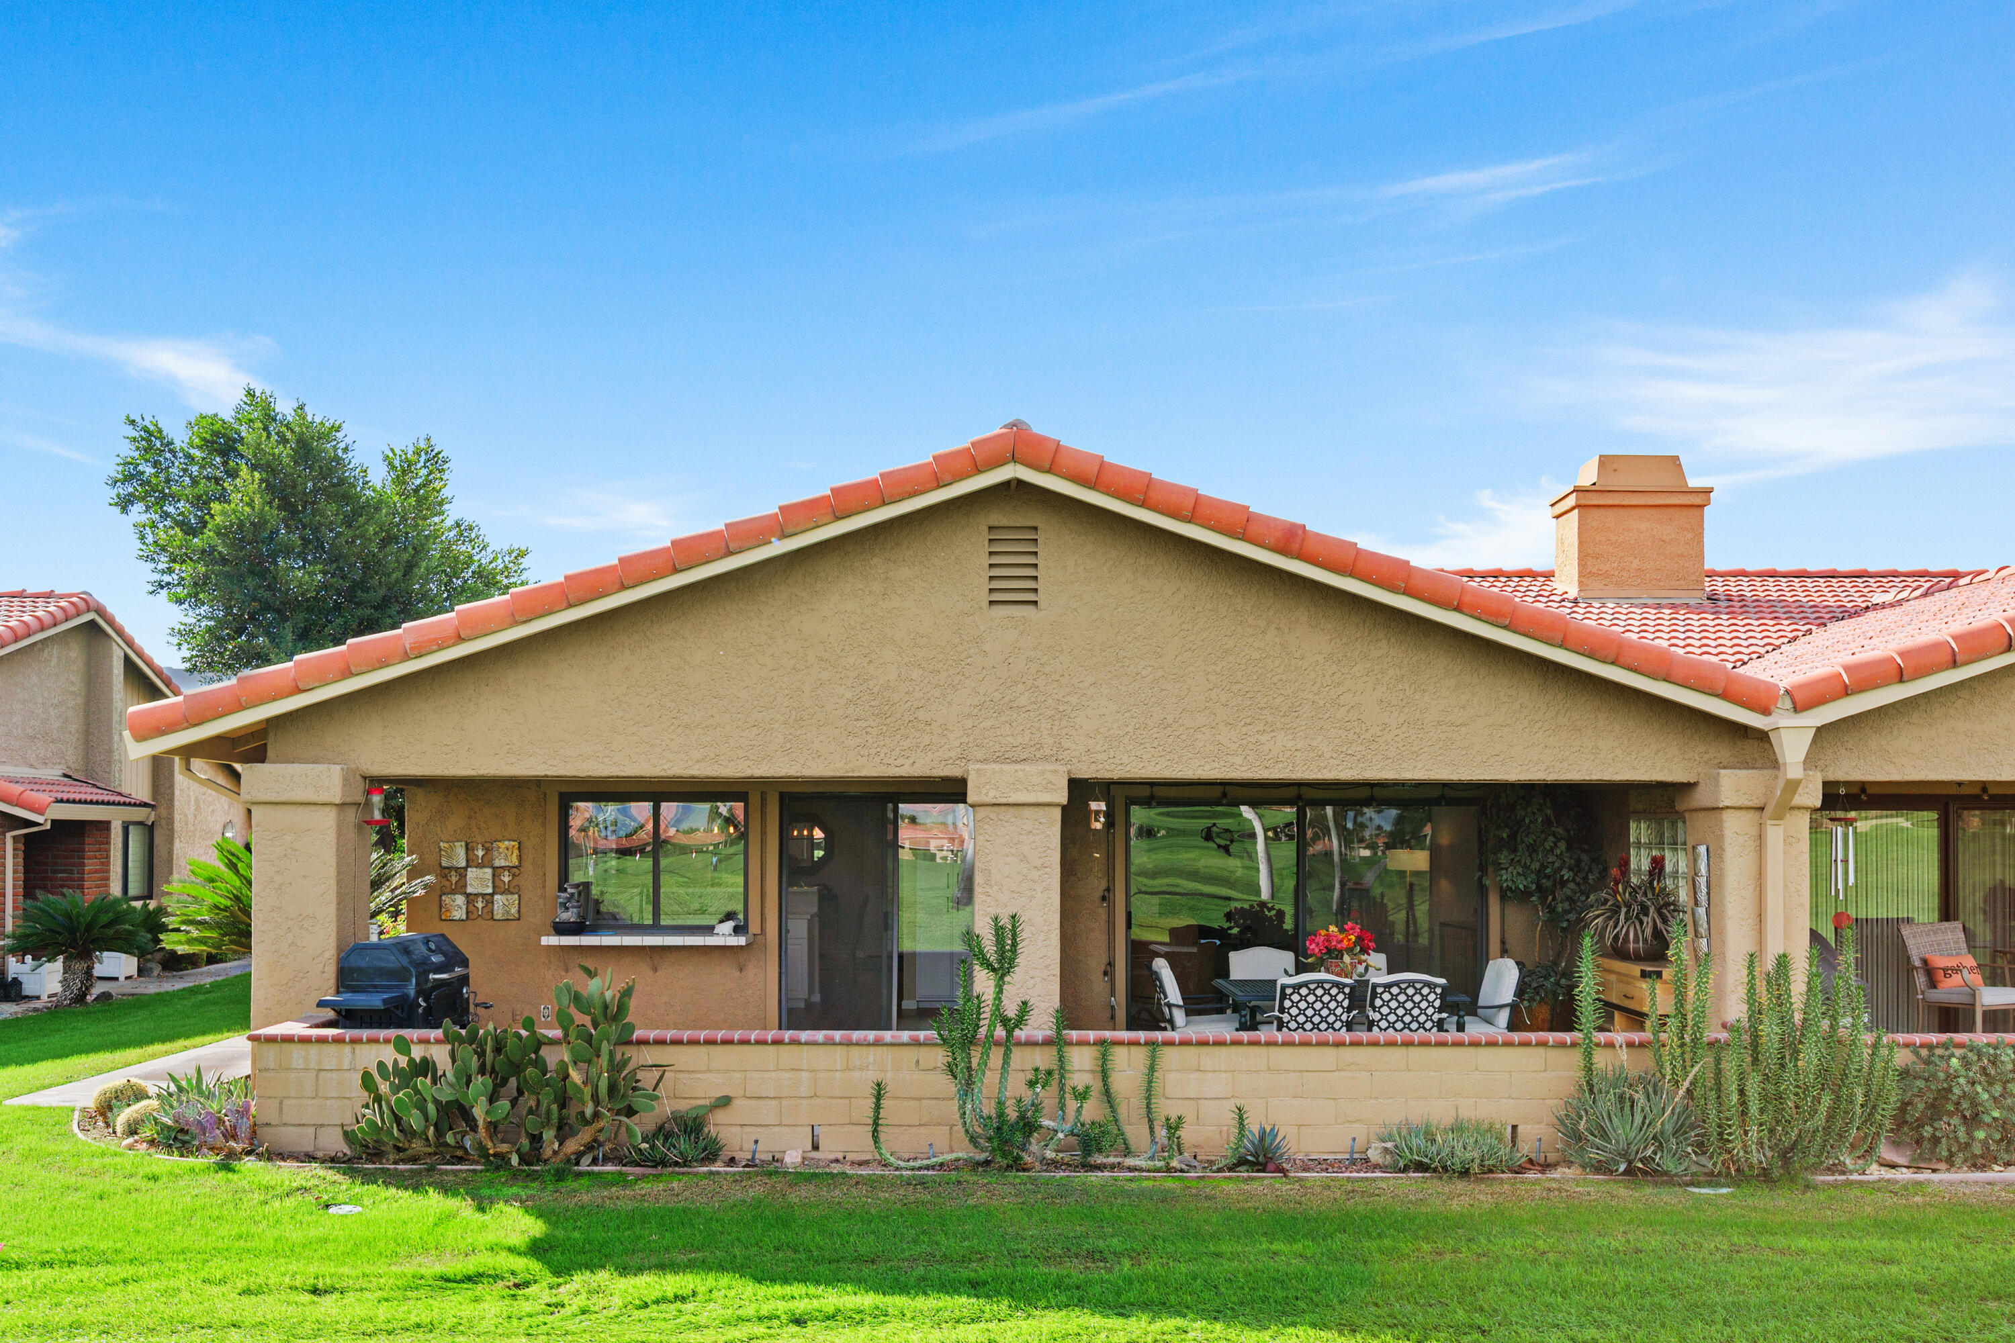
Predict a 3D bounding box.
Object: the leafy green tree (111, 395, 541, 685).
[{"bbox_3d":[-11.840,-0.350,25.000,7.200,8.900,6.600,0,-2,0],"label":"leafy green tree"}]

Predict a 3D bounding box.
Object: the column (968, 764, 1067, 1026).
[{"bbox_3d":[0.065,1.721,9.580,0.640,2.220,0.600,0,-2,0],"label":"column"}]

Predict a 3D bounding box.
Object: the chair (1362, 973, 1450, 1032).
[{"bbox_3d":[2.561,2.436,9.580,0.580,0.920,0.620,0,-2,0],"label":"chair"}]

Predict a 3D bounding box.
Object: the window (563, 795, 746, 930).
[{"bbox_3d":[-2.760,1.490,11.400,1.450,1.070,0.120,0,-2,0],"label":"window"}]

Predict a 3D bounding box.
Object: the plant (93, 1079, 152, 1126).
[{"bbox_3d":[-5.750,2.790,9.450,0.380,0.320,0.380,0,-2,0],"label":"plant"}]

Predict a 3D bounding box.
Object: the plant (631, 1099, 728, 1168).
[{"bbox_3d":[-1.885,2.660,8.350,0.530,0.340,0.440,0,-2,0],"label":"plant"}]

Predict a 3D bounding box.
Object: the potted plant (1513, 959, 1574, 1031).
[{"bbox_3d":[4.200,2.630,11.400,0.470,0.740,0.450,0,-2,0],"label":"potted plant"}]

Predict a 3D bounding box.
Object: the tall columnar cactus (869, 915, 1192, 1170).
[{"bbox_3d":[0.133,2.089,8.200,1.780,1.410,0.600,0,-2,0],"label":"tall columnar cactus"}]

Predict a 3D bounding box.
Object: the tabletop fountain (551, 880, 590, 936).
[{"bbox_3d":[-3.265,1.770,10.850,0.260,0.390,0.240,0,-2,0],"label":"tabletop fountain"}]

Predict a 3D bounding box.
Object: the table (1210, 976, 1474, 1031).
[{"bbox_3d":[2.370,2.630,10.450,1.600,0.720,1.080,0,-2,0],"label":"table"}]

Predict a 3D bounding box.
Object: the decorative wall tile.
[{"bbox_3d":[-4.085,1.612,11.200,0.620,0.615,0.030,0,-2,0],"label":"decorative wall tile"}]

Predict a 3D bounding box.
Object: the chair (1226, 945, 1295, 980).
[{"bbox_3d":[1.930,2.550,11.020,0.600,0.940,0.660,0,-2,0],"label":"chair"}]

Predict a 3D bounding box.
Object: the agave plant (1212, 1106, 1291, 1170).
[{"bbox_3d":[1.410,2.675,8.300,0.420,0.340,0.390,0,-2,0],"label":"agave plant"}]

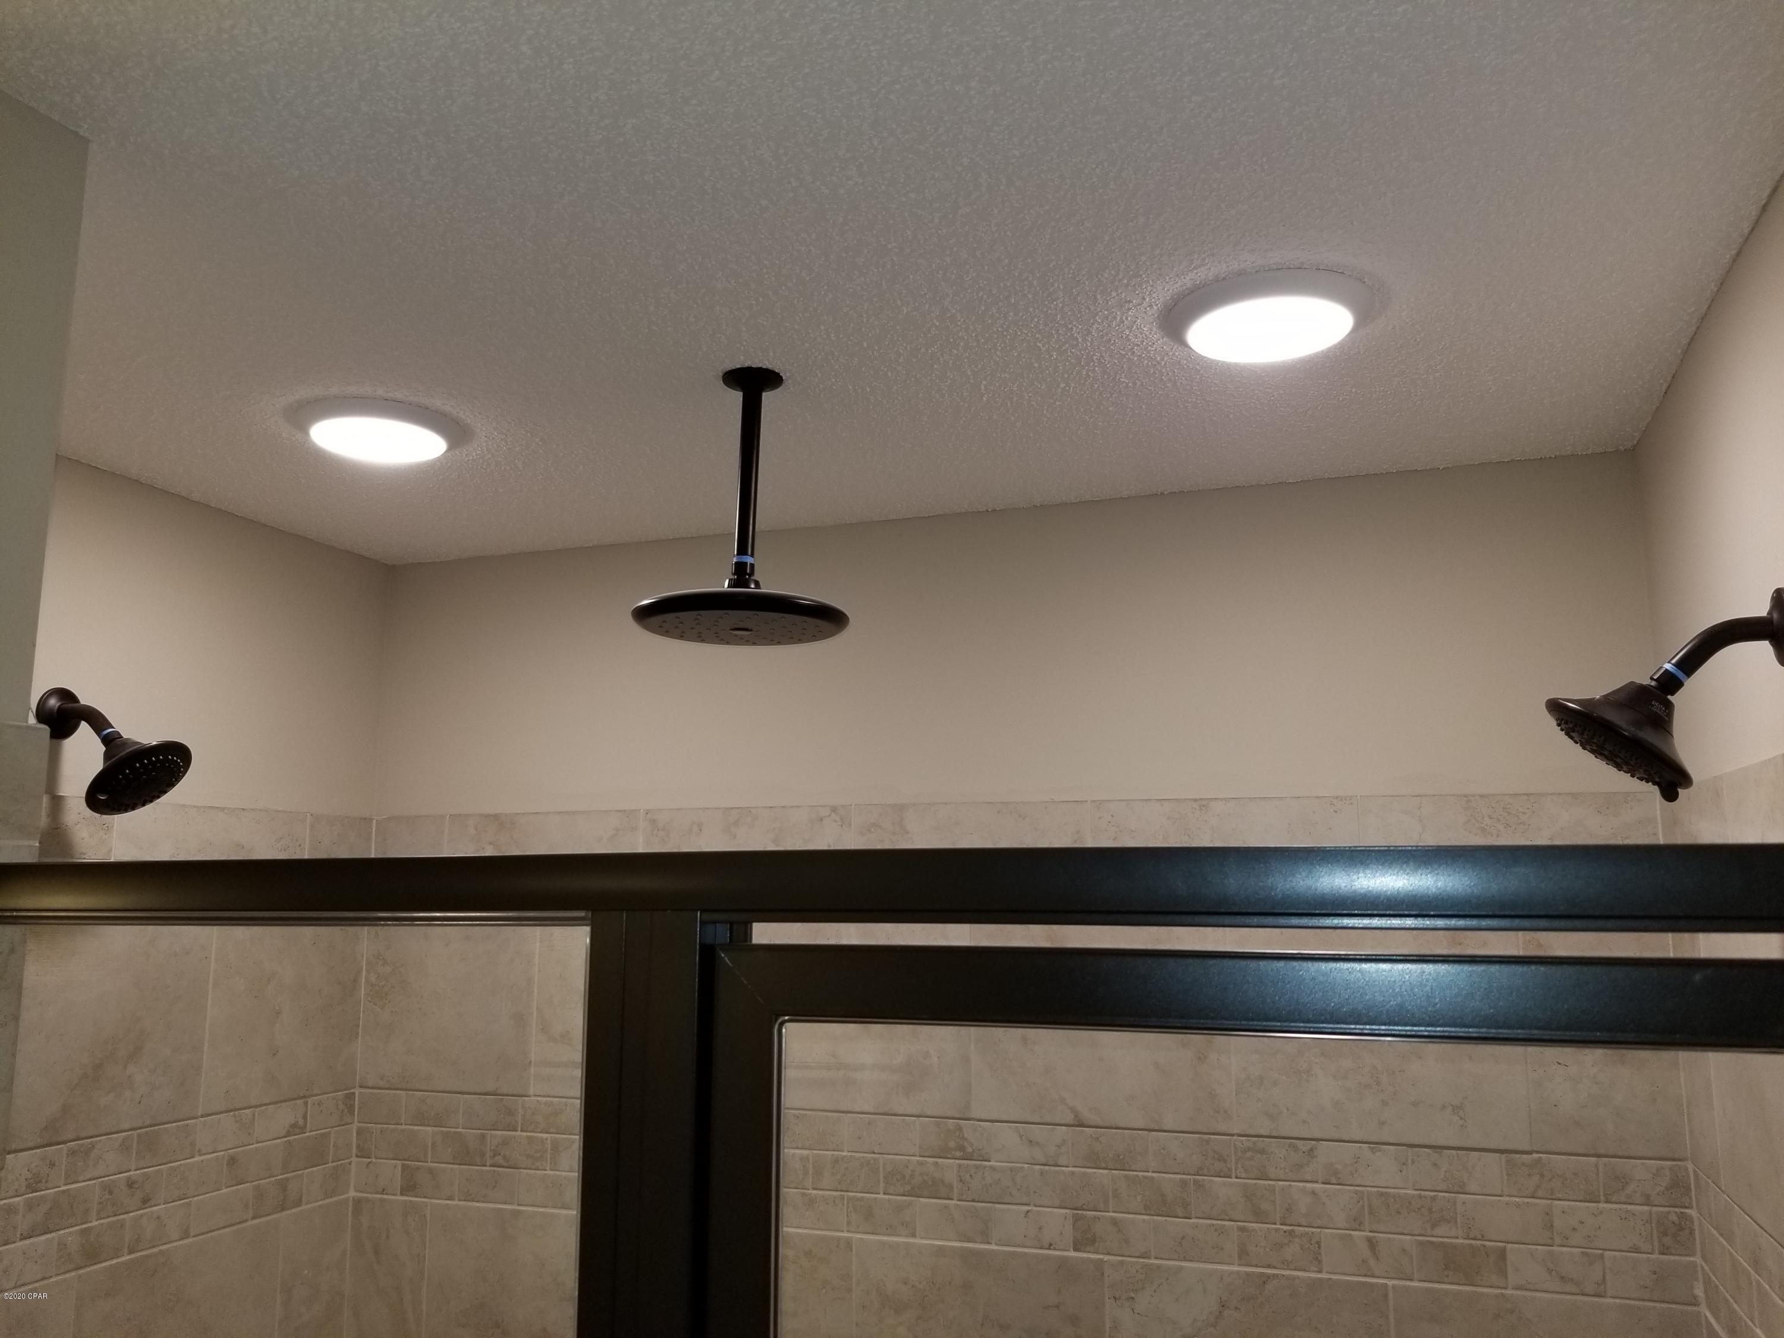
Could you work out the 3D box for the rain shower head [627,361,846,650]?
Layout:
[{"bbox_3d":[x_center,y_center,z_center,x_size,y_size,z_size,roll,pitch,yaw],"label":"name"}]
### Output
[{"bbox_3d":[-0.146,-0.169,1.366,0.205,0.265,0.205,0,-9,0],"label":"rain shower head"}]

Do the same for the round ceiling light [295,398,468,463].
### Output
[{"bbox_3d":[-0.585,-0.265,1.532,0.188,0.022,0.188,0,-9,0],"label":"round ceiling light"}]

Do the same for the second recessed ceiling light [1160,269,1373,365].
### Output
[{"bbox_3d":[0.346,-0.314,1.229,0.188,0.022,0.188,-3,-10,19],"label":"second recessed ceiling light"}]

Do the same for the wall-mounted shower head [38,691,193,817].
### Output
[{"bbox_3d":[-0.923,0.097,1.587,0.188,0.157,0.121,-3,-10,19],"label":"wall-mounted shower head"}]

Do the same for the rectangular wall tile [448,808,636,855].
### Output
[{"bbox_3d":[-0.529,0.255,2.029,0.338,0.074,0.009,-3,-10,19],"label":"rectangular wall tile"}]

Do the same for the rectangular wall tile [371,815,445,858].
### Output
[{"bbox_3d":[-0.757,0.267,2.107,0.136,0.074,0.009,-3,-10,19],"label":"rectangular wall tile"}]

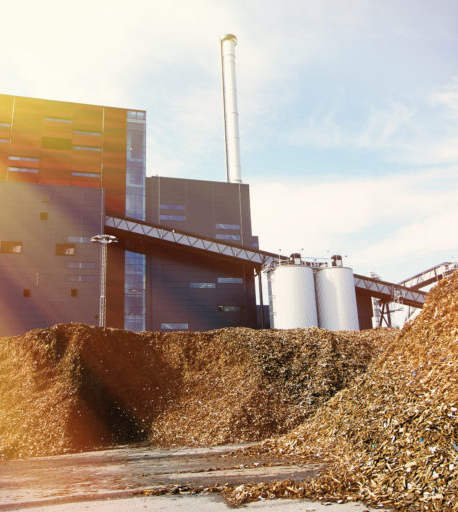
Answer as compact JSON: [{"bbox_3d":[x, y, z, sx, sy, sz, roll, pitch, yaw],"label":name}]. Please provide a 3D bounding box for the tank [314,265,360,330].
[{"bbox_3d":[15.311,11.132,69.930,5.450,18.471,5.450,2,-17,-16],"label":"tank"}]

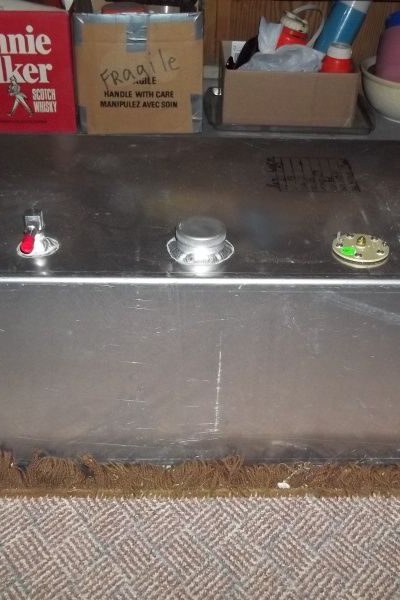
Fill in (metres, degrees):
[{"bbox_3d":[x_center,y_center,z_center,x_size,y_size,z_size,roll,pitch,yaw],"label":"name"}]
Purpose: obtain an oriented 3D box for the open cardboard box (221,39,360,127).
[{"bbox_3d":[0.252,-0.655,2.223,0.376,0.157,0.315,0,33,-2],"label":"open cardboard box"}]

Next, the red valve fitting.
[{"bbox_3d":[-0.203,-0.068,0.876,0.015,0.015,0.032,1,33,0],"label":"red valve fitting"}]

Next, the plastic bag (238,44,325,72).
[{"bbox_3d":[0.237,-0.696,2.153,0.250,0.110,0.170,0,33,-2],"label":"plastic bag"}]

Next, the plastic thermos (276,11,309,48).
[{"bbox_3d":[0.247,-0.734,2.204,0.105,0.215,0.105,14,32,-10],"label":"plastic thermos"}]

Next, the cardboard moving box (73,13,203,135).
[{"bbox_3d":[-0.173,-0.689,2.121,0.344,0.320,0.320,-1,33,-4],"label":"cardboard moving box"}]

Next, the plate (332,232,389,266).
[{"bbox_3d":[0.200,-0.068,0.919,0.072,0.024,0.072,0,33,-2],"label":"plate"}]

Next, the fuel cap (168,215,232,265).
[{"bbox_3d":[0.001,-0.076,0.921,0.084,0.029,0.084,0,33,-2],"label":"fuel cap"}]

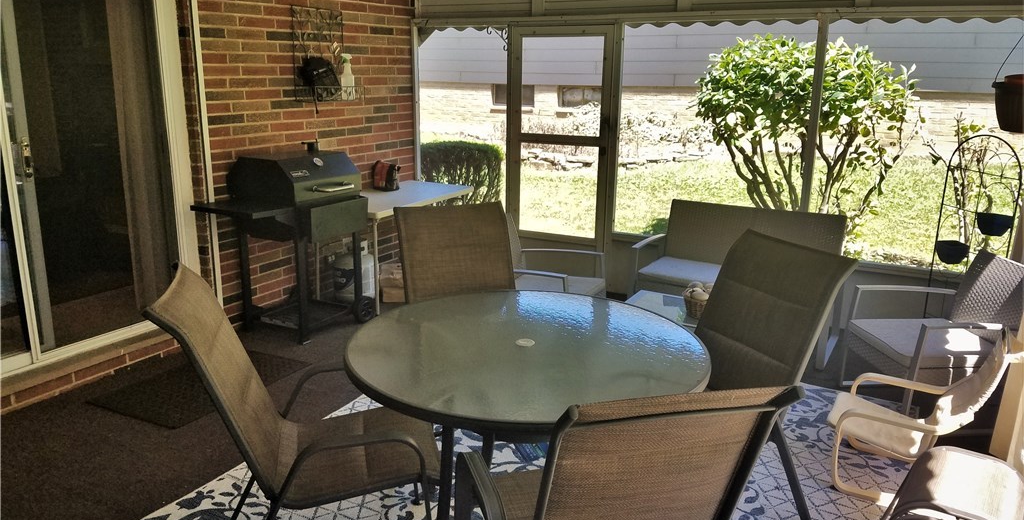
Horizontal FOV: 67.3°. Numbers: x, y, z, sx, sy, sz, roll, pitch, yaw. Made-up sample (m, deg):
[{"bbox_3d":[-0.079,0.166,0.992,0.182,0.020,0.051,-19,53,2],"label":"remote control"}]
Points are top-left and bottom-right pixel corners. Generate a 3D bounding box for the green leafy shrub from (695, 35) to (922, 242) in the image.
[{"bbox_3d":[2.673,-0.973,7.070,2.000,2.000,1.900,6,15,20],"label":"green leafy shrub"}]

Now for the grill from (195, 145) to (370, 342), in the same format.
[{"bbox_3d":[-1.422,-0.127,4.902,0.677,1.202,0.939,9,17,29],"label":"grill"}]

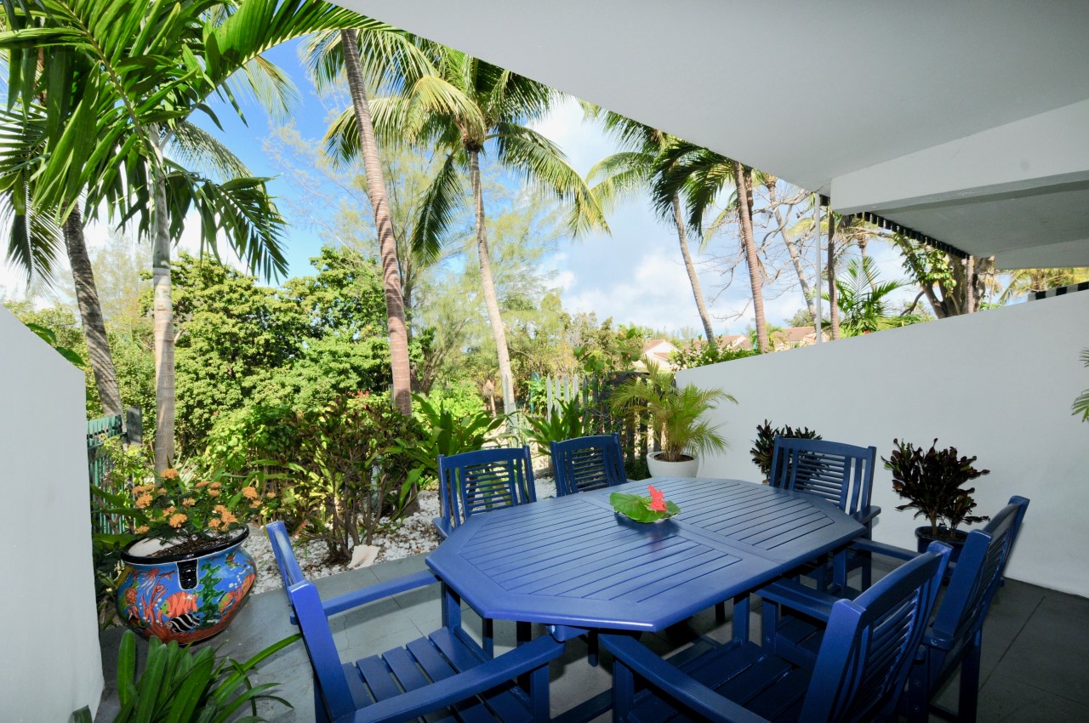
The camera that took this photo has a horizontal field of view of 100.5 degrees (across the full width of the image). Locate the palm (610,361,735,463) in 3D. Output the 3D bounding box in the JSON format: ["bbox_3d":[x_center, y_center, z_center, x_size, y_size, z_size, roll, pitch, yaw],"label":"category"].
[{"bbox_3d":[1.229,0.715,4.443,0.900,1.350,1.100,0,1,-40],"label":"palm"}]

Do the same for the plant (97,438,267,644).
[{"bbox_3d":[-1.850,0.947,2.315,0.620,0.890,0.620,0,1,-39],"label":"plant"}]

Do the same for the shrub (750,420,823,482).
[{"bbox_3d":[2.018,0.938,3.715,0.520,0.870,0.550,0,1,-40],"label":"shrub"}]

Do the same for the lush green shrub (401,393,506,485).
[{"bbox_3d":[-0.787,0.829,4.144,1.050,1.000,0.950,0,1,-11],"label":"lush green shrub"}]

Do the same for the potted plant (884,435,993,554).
[{"bbox_3d":[2.593,0.966,2.965,0.520,0.900,0.520,0,1,-40],"label":"potted plant"}]

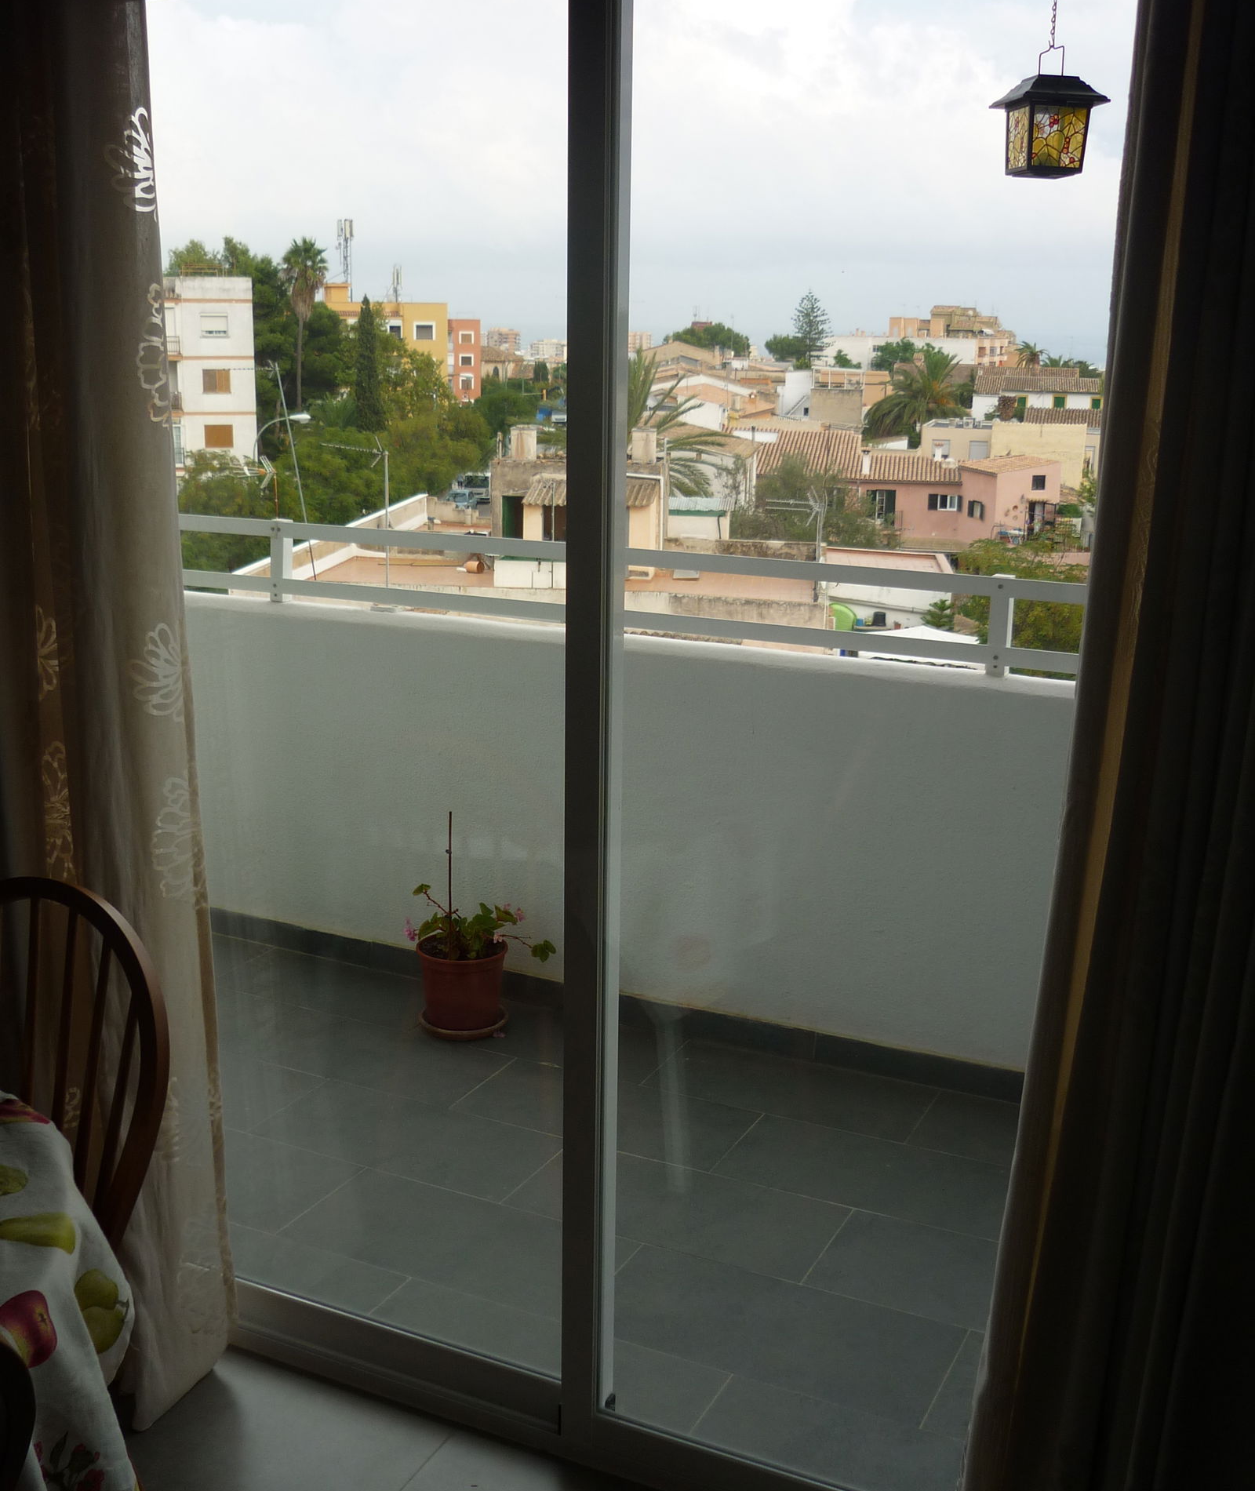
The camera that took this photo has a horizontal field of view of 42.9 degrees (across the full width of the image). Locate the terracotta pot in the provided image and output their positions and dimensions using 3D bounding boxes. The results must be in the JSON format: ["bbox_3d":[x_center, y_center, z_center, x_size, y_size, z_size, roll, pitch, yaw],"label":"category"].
[{"bbox_3d":[-0.394,0.569,3.822,0.217,0.203,0.217,-1,14,-6],"label":"terracotta pot"}]

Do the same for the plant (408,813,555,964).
[{"bbox_3d":[-0.348,0.328,3.765,0.335,0.360,0.250,-1,14,-6],"label":"plant"}]

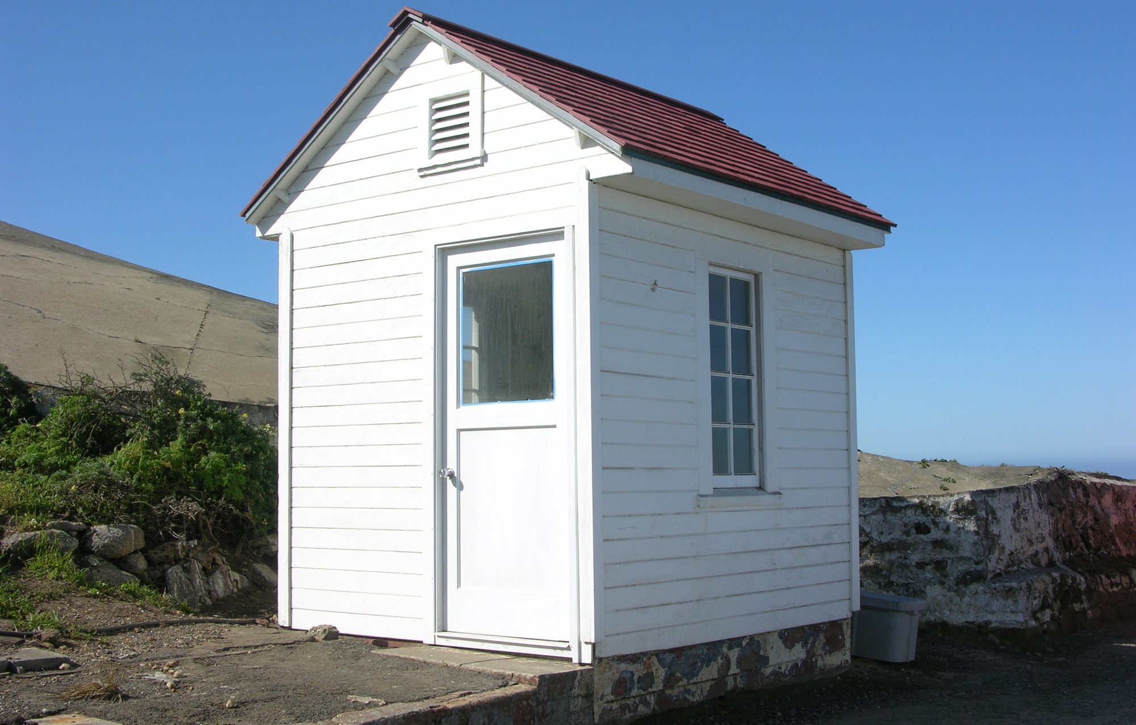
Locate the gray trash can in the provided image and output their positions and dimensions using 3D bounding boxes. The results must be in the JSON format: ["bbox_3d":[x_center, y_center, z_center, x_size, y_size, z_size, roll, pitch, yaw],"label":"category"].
[{"bbox_3d":[2.196,1.841,10.461,0.320,0.405,0.540,2,-5,-30],"label":"gray trash can"}]

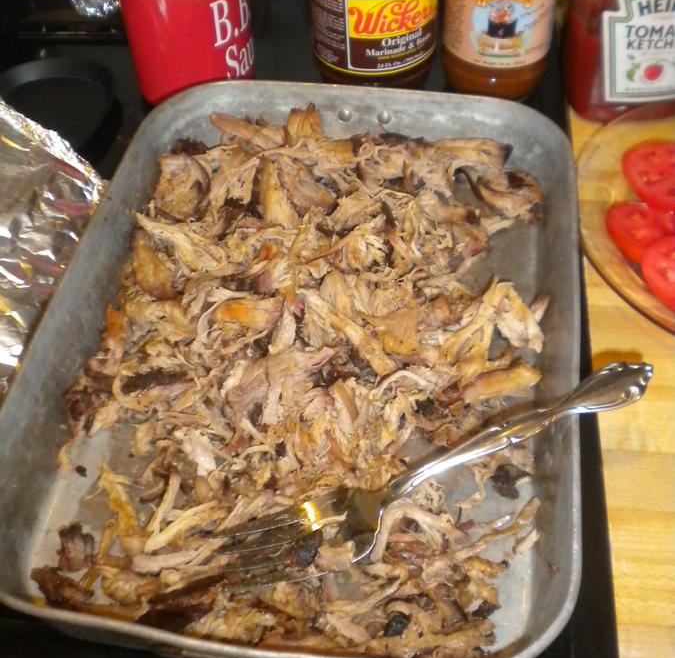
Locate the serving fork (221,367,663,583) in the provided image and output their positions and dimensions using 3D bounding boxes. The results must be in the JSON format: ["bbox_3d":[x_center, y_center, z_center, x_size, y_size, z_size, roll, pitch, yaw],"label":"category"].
[{"bbox_3d":[0.043,0.060,0.376,0.192,0.024,0.036,-25,48,1],"label":"serving fork"}]

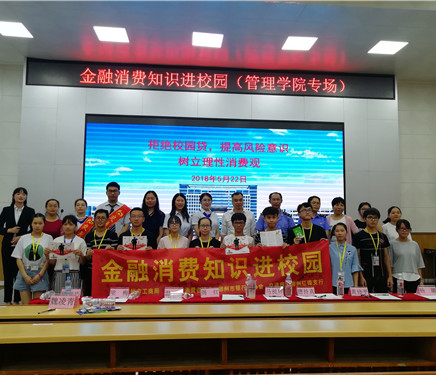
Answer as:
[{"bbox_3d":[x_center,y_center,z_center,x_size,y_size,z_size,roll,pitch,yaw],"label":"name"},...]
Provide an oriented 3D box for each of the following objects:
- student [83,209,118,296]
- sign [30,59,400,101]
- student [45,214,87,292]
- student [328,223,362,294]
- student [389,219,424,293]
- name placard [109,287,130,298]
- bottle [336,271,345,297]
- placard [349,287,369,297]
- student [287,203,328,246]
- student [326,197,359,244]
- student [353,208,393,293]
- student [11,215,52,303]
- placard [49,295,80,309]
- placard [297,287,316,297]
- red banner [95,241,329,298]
[{"bbox_3d":[-1.358,1.072,4.484,0.440,1.648,0.340,1,-5,-7],"label":"student"},{"bbox_3d":[-0.004,-2.298,8.432,7.925,0.555,0.120,1,-3,-5],"label":"sign"},{"bbox_3d":[-1.796,1.129,4.541,0.460,1.580,0.350,2,-6,-12],"label":"student"},{"bbox_3d":[1.450,1.165,4.479,0.430,1.511,0.260,0,-3,6],"label":"student"},{"bbox_3d":[2.420,1.203,4.965,0.440,1.560,0.300,-1,-6,10],"label":"student"},{"bbox_3d":[-0.966,1.037,3.869,0.192,0.096,0.080,1,-5,-5],"label":"name placard"},{"bbox_3d":[1.265,1.007,4.063,0.066,0.240,0.066,1,-5,-5],"label":"bottle"},{"bbox_3d":[1.465,1.082,4.075,0.192,0.096,0.080,1,-5,-5],"label":"placard"},{"bbox_3d":[1.101,1.073,4.789,0.500,1.730,0.360,0,-6,3],"label":"student"},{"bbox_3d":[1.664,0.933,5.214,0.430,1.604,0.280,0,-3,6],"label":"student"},{"bbox_3d":[1.895,1.103,4.762,0.470,1.705,0.290,1,-5,-3],"label":"student"},{"bbox_3d":[-2.043,1.076,4.320,0.450,1.572,0.260,2,-3,-15],"label":"student"},{"bbox_3d":[-1.249,0.923,3.177,0.208,0.103,0.095,0,-3,6],"label":"placard"},{"bbox_3d":[0.899,1.072,4.026,0.192,0.096,0.080,1,-5,-5],"label":"placard"},{"bbox_3d":[-0.037,0.971,4.457,2.727,0.650,0.100,-1,-6,-5],"label":"red banner"}]

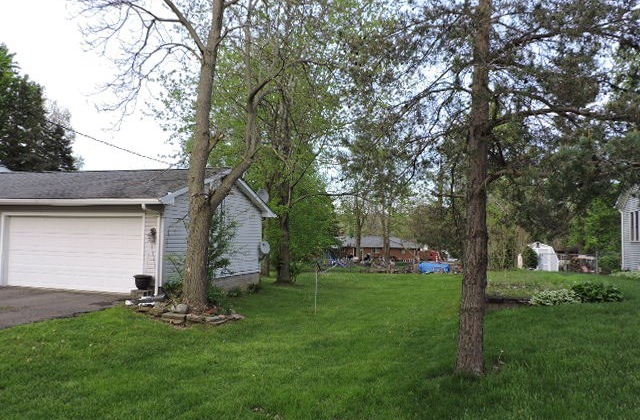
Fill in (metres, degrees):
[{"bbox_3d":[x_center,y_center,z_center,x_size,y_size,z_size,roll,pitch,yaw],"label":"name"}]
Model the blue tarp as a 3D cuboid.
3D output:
[{"bbox_3d":[9.583,4.881,43.300,2.500,0.900,1.200,1,-3,17],"label":"blue tarp"}]

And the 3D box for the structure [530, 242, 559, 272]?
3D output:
[{"bbox_3d":[16.713,3.600,39.800,2.950,2.150,2.500,0,-3,21],"label":"structure"}]

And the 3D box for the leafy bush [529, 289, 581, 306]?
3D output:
[{"bbox_3d":[5.411,2.018,12.000,1.070,0.370,0.650,1,-3,18],"label":"leafy bush"}]

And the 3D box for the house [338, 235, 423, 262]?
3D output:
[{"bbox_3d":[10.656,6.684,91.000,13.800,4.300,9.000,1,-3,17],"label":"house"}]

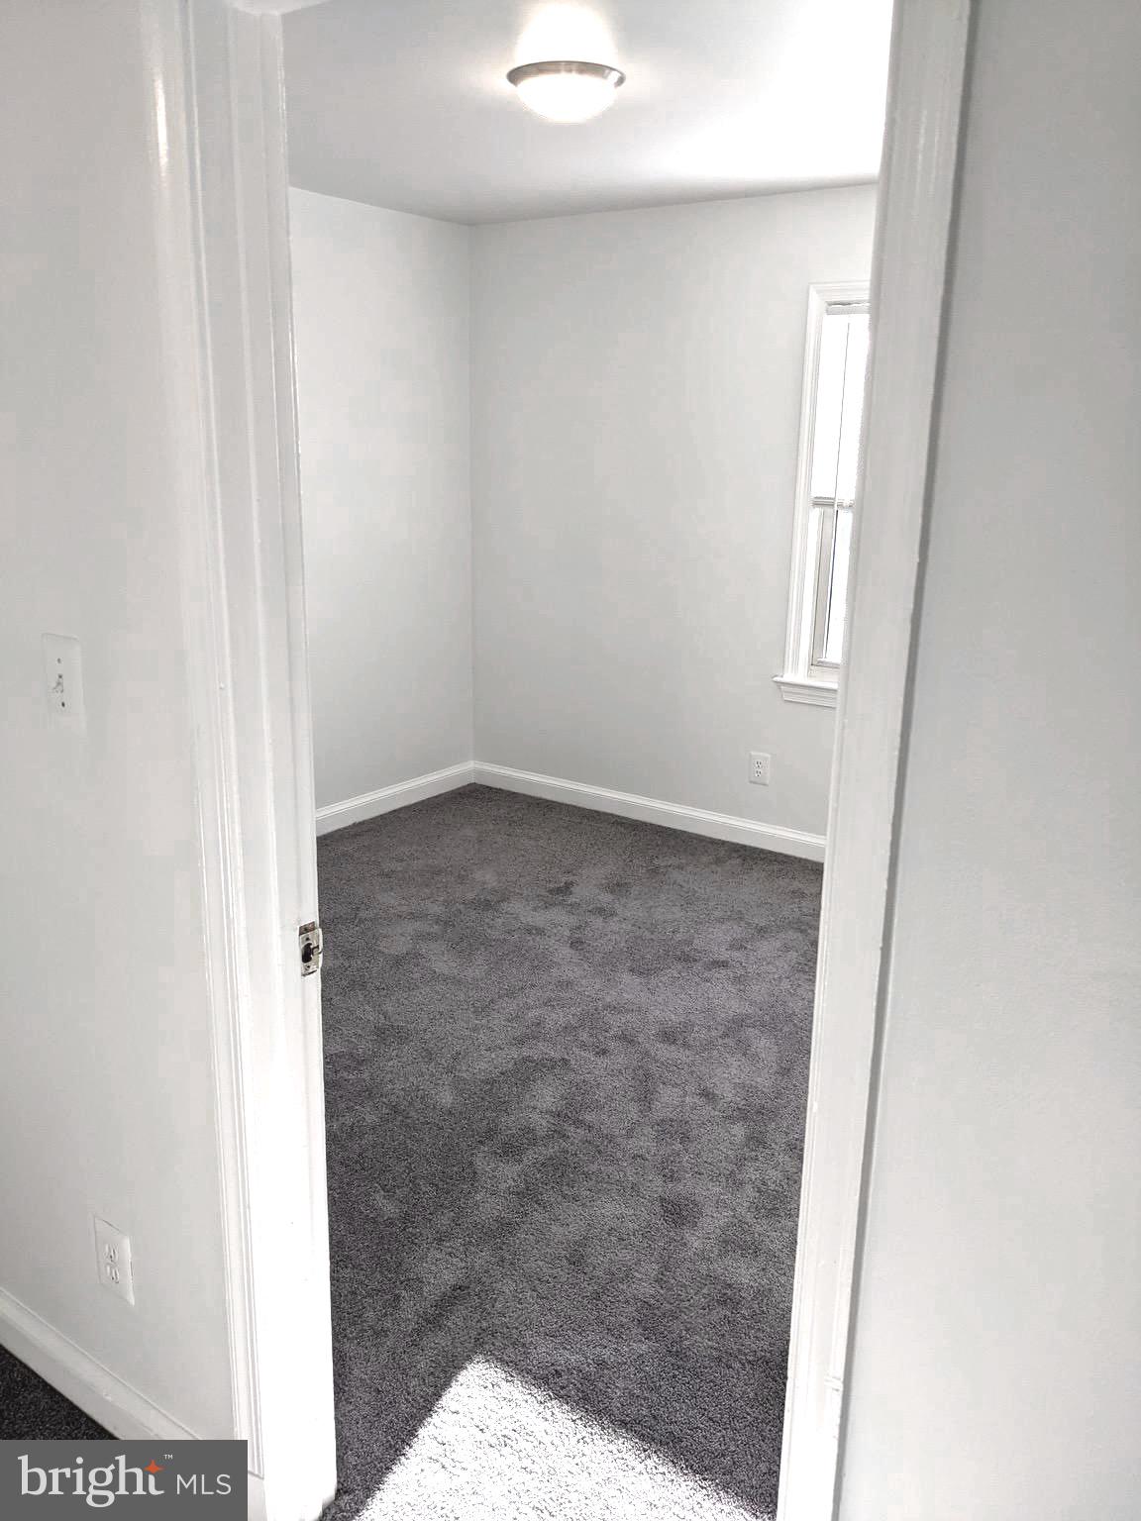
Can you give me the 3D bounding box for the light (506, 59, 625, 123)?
[{"bbox_3d":[-0.011,-1.636,2.941,0.296,0.096,0.296,1,15,0],"label":"light"}]

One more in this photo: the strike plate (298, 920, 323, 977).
[{"bbox_3d":[-0.347,0.252,1.581,0.006,0.064,0.040,11,18,34],"label":"strike plate"}]

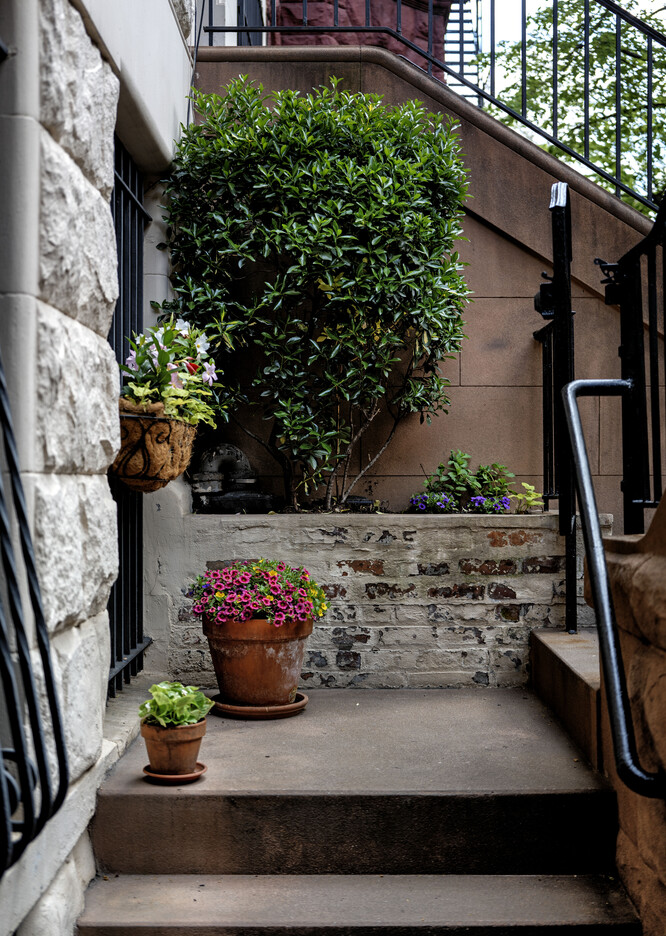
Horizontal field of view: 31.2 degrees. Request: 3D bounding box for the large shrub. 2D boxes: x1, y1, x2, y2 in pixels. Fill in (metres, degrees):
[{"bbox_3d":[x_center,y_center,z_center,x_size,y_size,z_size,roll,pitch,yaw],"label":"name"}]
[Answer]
[{"bbox_3d":[-0.061,-0.612,4.131,1.071,1.489,0.836,0,0,0],"label":"large shrub"}]

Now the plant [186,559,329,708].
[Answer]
[{"bbox_3d":[-0.221,0.479,3.499,0.413,0.439,0.403,0,0,0],"label":"plant"}]

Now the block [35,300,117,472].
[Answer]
[{"bbox_3d":[-0.678,-0.163,2.754,0.224,0.352,0.673,0,0,0],"label":"block"}]

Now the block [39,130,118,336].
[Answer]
[{"bbox_3d":[-0.678,-0.515,2.754,0.224,0.359,0.673,0,0,0],"label":"block"}]

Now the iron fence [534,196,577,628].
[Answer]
[{"bbox_3d":[0.722,-0.189,3.998,0.102,1.408,0.653,0,0,0],"label":"iron fence"}]

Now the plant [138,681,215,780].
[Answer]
[{"bbox_3d":[-0.359,0.595,2.744,0.175,0.212,0.171,0,0,0],"label":"plant"}]

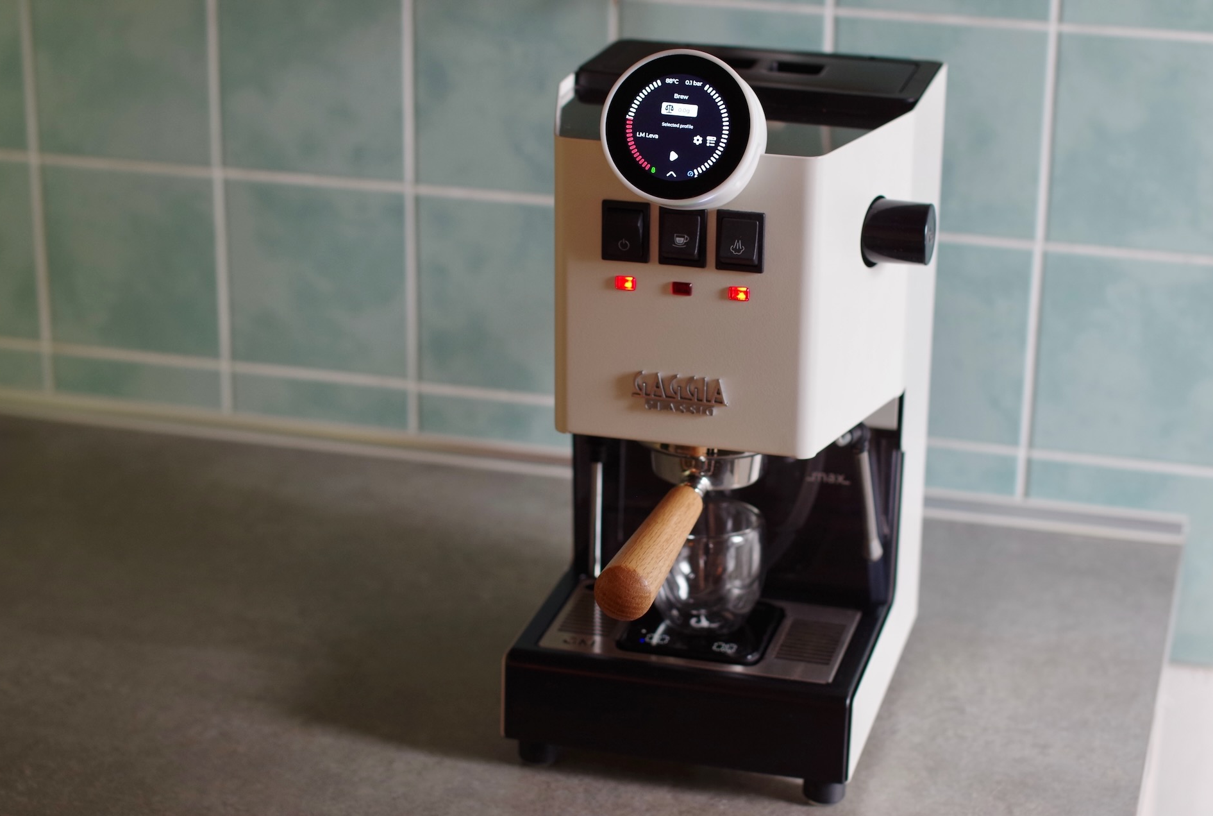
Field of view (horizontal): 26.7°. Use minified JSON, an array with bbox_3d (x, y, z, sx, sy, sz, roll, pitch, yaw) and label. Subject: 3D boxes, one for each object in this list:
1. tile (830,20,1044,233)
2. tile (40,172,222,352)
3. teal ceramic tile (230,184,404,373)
[{"bbox_3d":[0.225,-0.191,1.748,0.146,0.146,0.009,6,21,15],"label":"tile"},{"bbox_3d":[-0.362,-0.113,1.956,0.146,0.146,0.009,6,21,15],"label":"tile"},{"bbox_3d":[-0.216,-0.097,1.917,0.146,0.146,0.009,6,21,15],"label":"teal ceramic tile"}]

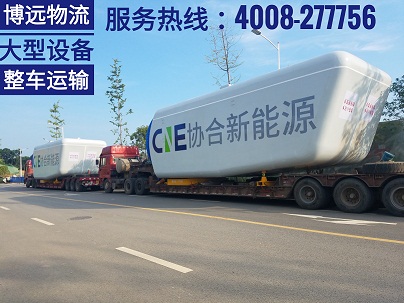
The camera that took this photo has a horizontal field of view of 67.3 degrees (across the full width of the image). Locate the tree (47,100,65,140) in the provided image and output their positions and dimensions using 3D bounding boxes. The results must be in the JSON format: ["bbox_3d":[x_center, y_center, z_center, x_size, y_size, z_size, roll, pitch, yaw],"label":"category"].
[{"bbox_3d":[-21.280,-1.493,44.242,2.700,11.998,2.700,-3,-2,0],"label":"tree"}]

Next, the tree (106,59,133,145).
[{"bbox_3d":[-7.934,-2.937,29.434,2.600,12.358,2.600,-3,-2,0],"label":"tree"}]

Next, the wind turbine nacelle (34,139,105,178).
[{"bbox_3d":[-14.557,0.995,32.660,4.263,3.557,10.388,0,-3,-43],"label":"wind turbine nacelle"}]

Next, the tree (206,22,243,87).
[{"bbox_3d":[1.583,-3.004,19.600,2.400,10.800,2.400,0,-4,-44],"label":"tree"}]

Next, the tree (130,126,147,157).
[{"bbox_3d":[-6.126,0.161,33.863,3.800,6.386,3.800,-3,-2,0],"label":"tree"}]

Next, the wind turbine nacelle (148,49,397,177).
[{"bbox_3d":[1.984,-0.741,13.451,4.263,3.557,10.388,0,-5,-44],"label":"wind turbine nacelle"}]

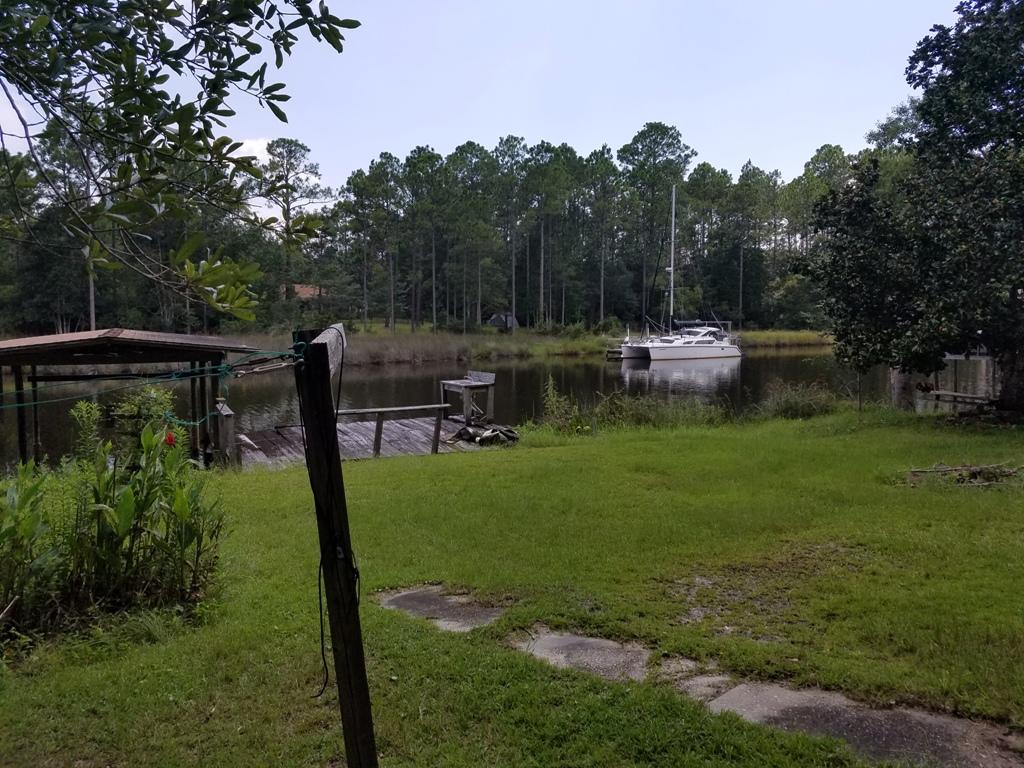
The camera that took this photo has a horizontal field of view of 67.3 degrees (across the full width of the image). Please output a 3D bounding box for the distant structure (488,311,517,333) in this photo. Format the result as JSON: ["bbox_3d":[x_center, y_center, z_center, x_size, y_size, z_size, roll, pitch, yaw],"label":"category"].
[{"bbox_3d":[-1.198,-8.009,97.000,3.700,2.300,3.200,0,5,-6],"label":"distant structure"}]

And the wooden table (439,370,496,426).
[{"bbox_3d":[-0.992,0.315,17.578,0.780,1.060,1.420,-2,5,-25],"label":"wooden table"}]

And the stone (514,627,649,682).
[{"bbox_3d":[0.348,1.362,3.803,0.630,0.060,0.360,4,6,38],"label":"stone"}]

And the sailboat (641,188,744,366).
[{"bbox_3d":[14.250,-9.176,64.352,10.400,14.500,4.200,-3,6,-33],"label":"sailboat"}]

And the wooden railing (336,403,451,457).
[{"bbox_3d":[-2.078,0.812,12.905,2.236,0.835,0.140,-2,5,-25],"label":"wooden railing"}]

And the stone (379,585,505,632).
[{"bbox_3d":[-0.396,1.328,4.451,0.600,0.060,0.420,4,6,38],"label":"stone"}]

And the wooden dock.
[{"bbox_3d":[-2.730,1.171,15.227,5.300,0.250,4.530,-2,5,-25],"label":"wooden dock"}]

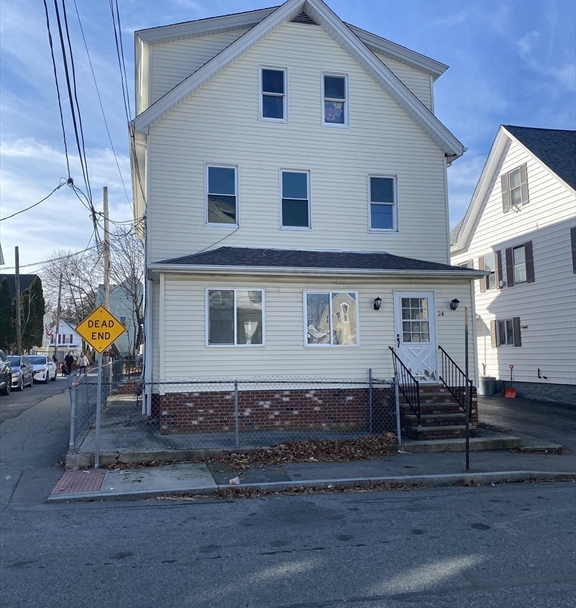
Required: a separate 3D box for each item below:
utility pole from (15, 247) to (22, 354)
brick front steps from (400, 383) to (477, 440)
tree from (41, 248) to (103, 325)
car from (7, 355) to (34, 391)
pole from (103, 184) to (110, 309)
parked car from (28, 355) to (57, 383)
[{"bbox_3d":[-17.393,0.552,37.293,0.300,8.634,0.300,-3,-4,0],"label":"utility pole"},{"bbox_3d":[2.913,2.177,11.851,1.201,0.992,1.479,1,-5,-12],"label":"brick front steps"},{"bbox_3d":[-18.724,0.390,50.000,5.600,10.393,5.600,1,-6,-21],"label":"tree"},{"bbox_3d":[-13.384,3.281,27.563,1.800,1.520,4.450,1,-5,-13],"label":"car"},{"bbox_3d":[-9.067,-0.911,28.915,0.290,10.169,0.290,-2,-5,0],"label":"pole"},{"bbox_3d":[-14.734,3.809,33.661,1.820,1.520,4.500,1,-5,-13],"label":"parked car"}]

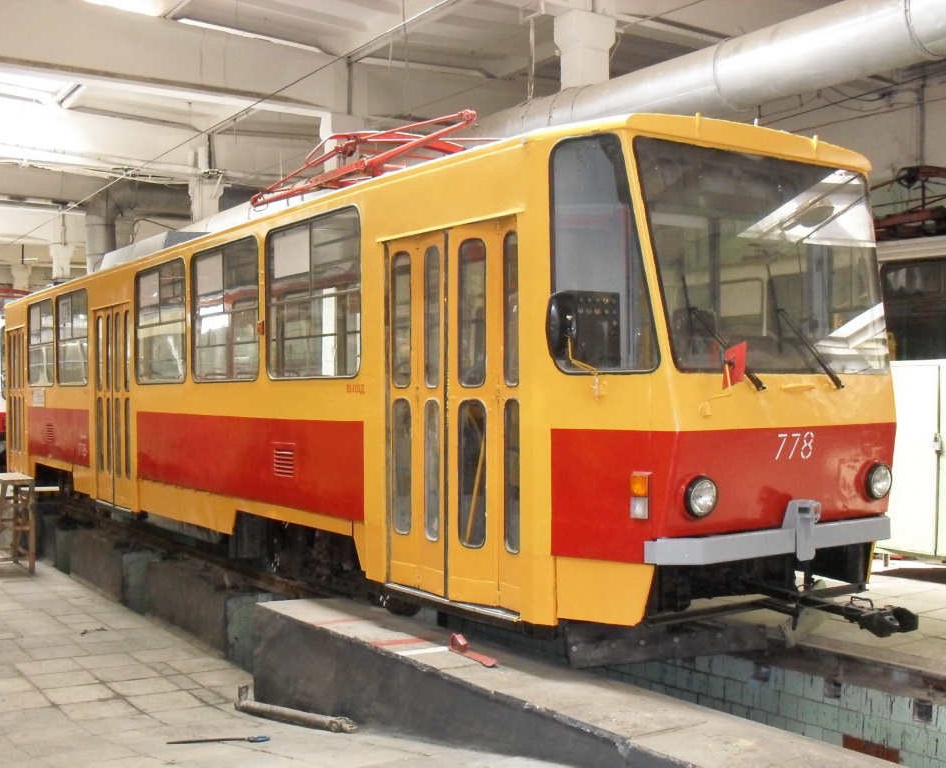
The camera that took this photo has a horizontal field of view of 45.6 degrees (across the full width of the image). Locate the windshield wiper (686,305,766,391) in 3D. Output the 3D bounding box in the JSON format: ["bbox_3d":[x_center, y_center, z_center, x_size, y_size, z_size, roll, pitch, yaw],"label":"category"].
[{"bbox_3d":[1.231,-0.167,5.465,0.456,0.420,0.060,0,-9,-33],"label":"windshield wiper"}]

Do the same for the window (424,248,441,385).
[{"bbox_3d":[-0.223,-0.380,6.441,0.040,0.812,0.168,0,0,-36],"label":"window"}]

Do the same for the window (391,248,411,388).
[{"bbox_3d":[-0.421,-0.381,6.711,0.040,0.811,0.215,0,0,-36],"label":"window"}]

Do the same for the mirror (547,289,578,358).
[{"bbox_3d":[0.426,-0.289,5.408,0.165,0.320,0.080,0,0,-21],"label":"mirror"}]

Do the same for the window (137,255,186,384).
[{"bbox_3d":[-3.024,-0.576,10.880,0.040,1.139,1.550,0,0,-33],"label":"window"}]

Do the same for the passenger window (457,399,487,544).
[{"bbox_3d":[-0.004,0.504,6.282,0.040,0.824,0.229,0,0,-45],"label":"passenger window"}]

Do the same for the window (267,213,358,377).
[{"bbox_3d":[-1.107,-0.580,7.693,0.060,1.109,1.509,0,0,-33],"label":"window"}]

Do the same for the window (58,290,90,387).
[{"bbox_3d":[-4.696,-0.522,13.194,0.060,1.119,1.487,0,0,-33],"label":"window"}]

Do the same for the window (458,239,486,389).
[{"bbox_3d":[-0.006,-0.398,6.281,0.040,0.818,0.224,0,0,-45],"label":"window"}]

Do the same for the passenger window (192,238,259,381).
[{"bbox_3d":[-2.086,-0.590,9.434,0.040,1.139,1.571,0,0,-33],"label":"passenger window"}]

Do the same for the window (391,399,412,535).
[{"bbox_3d":[-0.437,0.506,6.870,0.040,0.822,0.204,0,0,-41],"label":"window"}]

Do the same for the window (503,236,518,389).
[{"bbox_3d":[0.210,-0.388,5.849,0.040,0.813,0.134,0,0,-36],"label":"window"}]

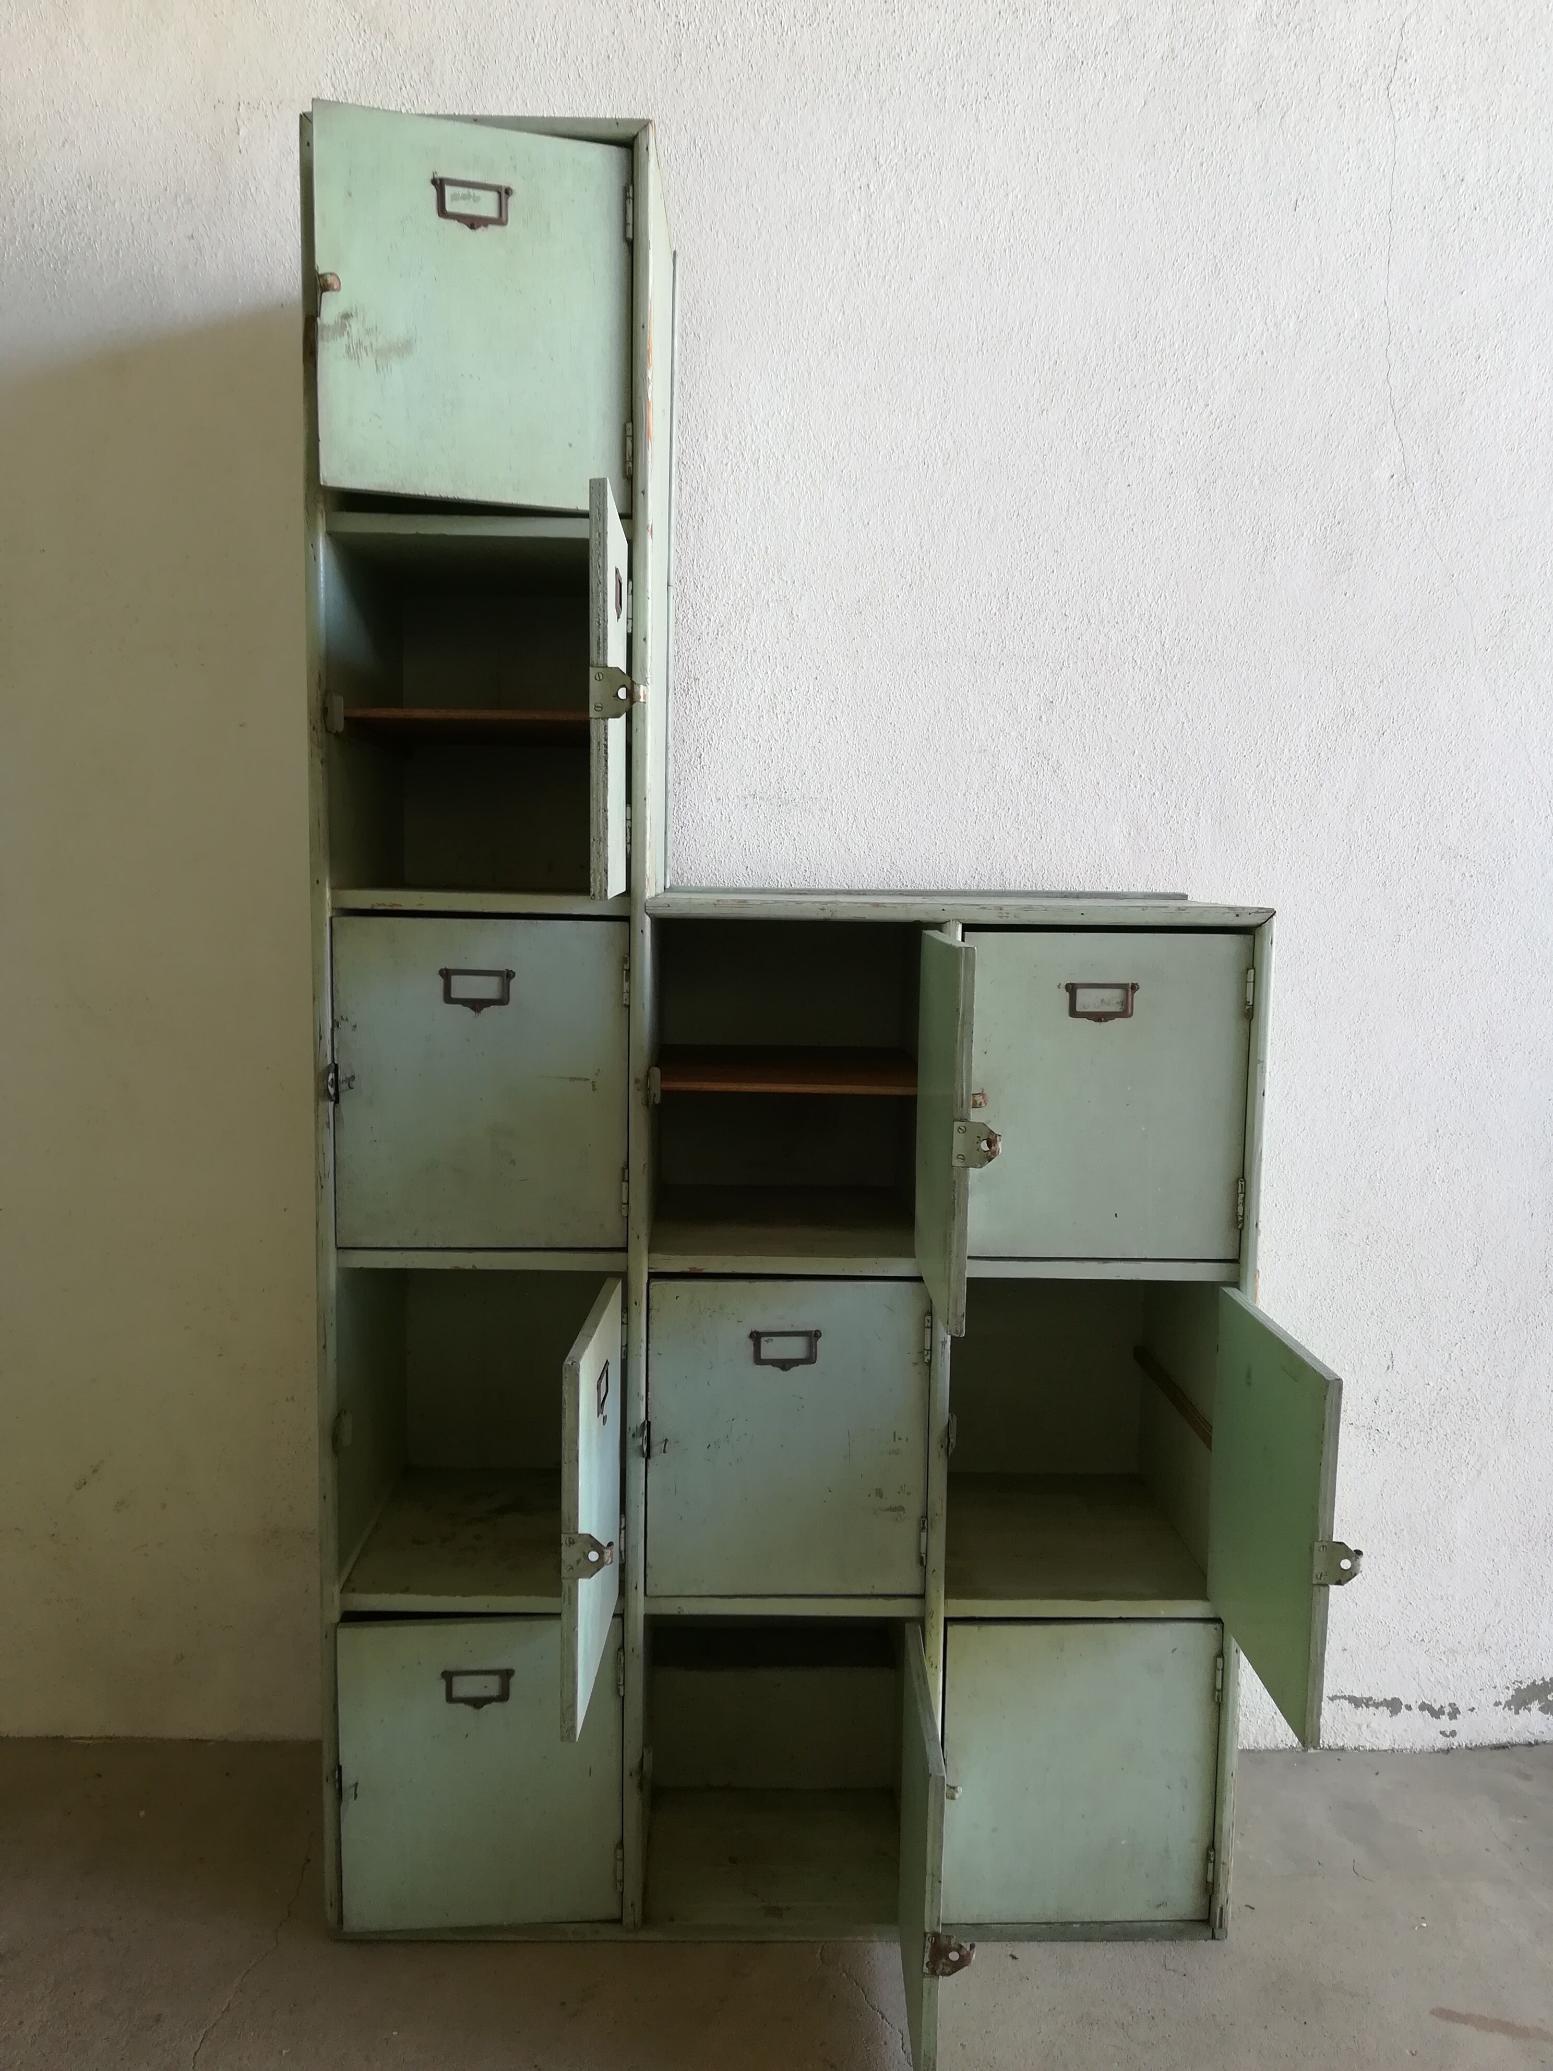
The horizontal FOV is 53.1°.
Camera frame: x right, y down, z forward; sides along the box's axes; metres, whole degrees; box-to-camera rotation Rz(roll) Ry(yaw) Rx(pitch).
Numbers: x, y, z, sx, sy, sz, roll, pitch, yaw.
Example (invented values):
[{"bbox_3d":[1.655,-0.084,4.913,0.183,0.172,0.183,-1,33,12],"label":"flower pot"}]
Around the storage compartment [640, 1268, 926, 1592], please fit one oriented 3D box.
[{"bbox_3d":[0.008,0.427,1.911,0.314,0.370,0.374,1,6,-2],"label":"storage compartment"}]

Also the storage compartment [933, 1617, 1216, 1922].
[{"bbox_3d":[0.376,0.905,2.158,0.344,0.407,0.412,1,6,-1],"label":"storage compartment"}]

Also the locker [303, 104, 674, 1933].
[{"bbox_3d":[-0.353,0.037,2.055,0.396,2.176,0.436,1,6,-1],"label":"locker"}]

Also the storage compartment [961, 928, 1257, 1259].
[{"bbox_3d":[0.390,0.051,2.067,0.344,0.403,0.412,1,6,-1],"label":"storage compartment"}]

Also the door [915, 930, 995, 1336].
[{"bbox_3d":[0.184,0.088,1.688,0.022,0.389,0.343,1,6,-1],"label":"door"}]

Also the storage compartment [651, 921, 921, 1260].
[{"bbox_3d":[0.017,0.046,2.060,0.348,0.403,0.412,1,6,-1],"label":"storage compartment"}]

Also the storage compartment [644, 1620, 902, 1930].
[{"bbox_3d":[0.003,0.899,2.151,0.348,0.407,0.412,1,6,-1],"label":"storage compartment"}]

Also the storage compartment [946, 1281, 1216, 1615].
[{"bbox_3d":[0.383,0.476,2.112,0.344,0.408,0.412,1,6,-1],"label":"storage compartment"}]

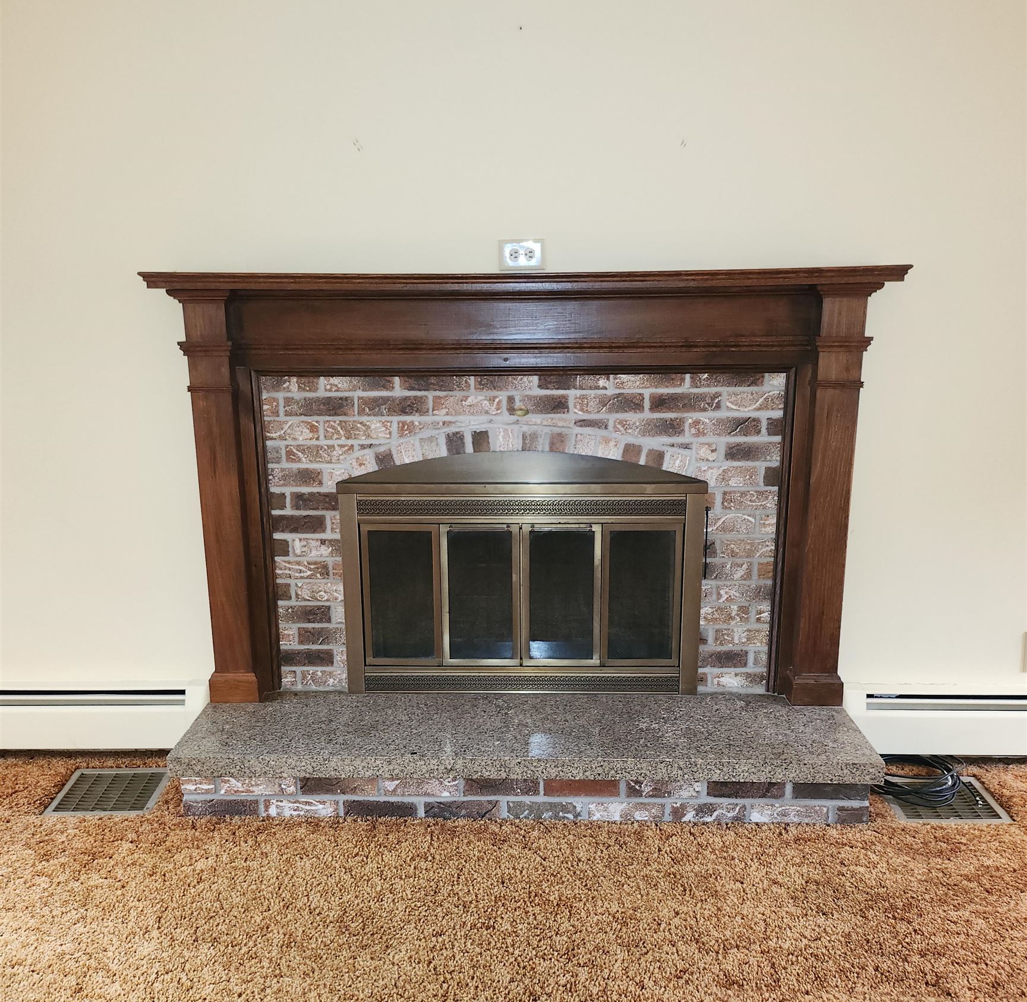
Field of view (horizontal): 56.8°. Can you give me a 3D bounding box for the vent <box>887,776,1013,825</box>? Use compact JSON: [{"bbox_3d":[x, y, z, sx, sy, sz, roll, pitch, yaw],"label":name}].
[{"bbox_3d":[1.135,0.793,2.532,0.273,0.015,0.235,0,13,2],"label":"vent"}]

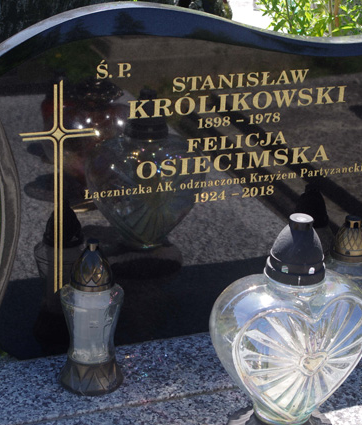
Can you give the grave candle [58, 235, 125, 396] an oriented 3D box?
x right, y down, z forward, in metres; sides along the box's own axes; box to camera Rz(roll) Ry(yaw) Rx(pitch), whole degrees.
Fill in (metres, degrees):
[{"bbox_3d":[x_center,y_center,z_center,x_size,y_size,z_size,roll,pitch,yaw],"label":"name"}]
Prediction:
[{"bbox_3d":[-0.140,0.157,1.665,0.104,0.242,0.104,1,20,-1],"label":"grave candle"}]

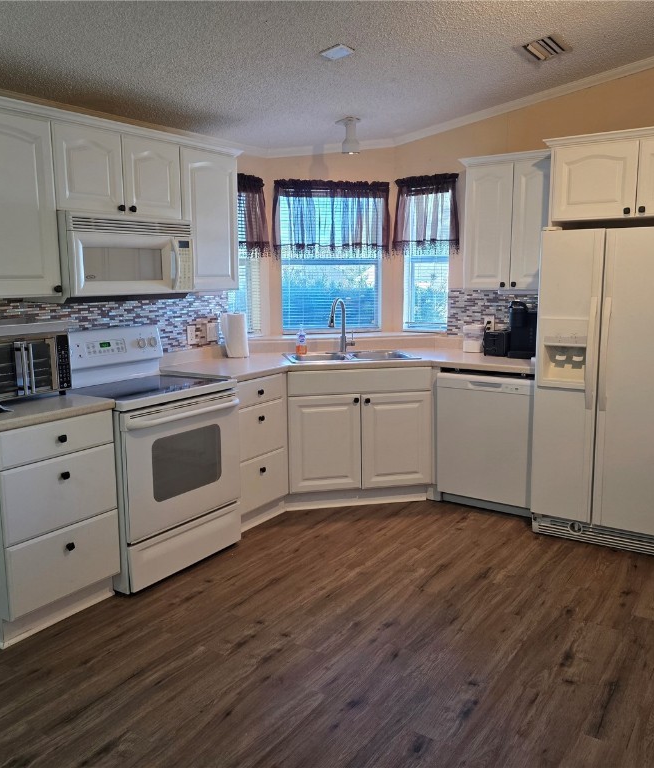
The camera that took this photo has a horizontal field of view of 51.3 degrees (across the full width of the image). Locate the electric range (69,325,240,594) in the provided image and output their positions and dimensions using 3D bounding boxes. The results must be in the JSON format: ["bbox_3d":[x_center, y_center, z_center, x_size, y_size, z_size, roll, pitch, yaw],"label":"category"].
[{"bbox_3d":[-0.941,0.317,3.521,0.645,1.180,0.775,5,10,33],"label":"electric range"}]

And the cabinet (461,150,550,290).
[{"bbox_3d":[1.197,-0.975,4.212,0.585,0.770,0.335,5,10,33],"label":"cabinet"}]

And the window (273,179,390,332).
[{"bbox_3d":[0.043,-0.890,4.837,0.800,1.055,0.120,-2,9,-9],"label":"window"}]

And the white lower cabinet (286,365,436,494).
[{"bbox_3d":[0.162,0.283,4.523,0.910,0.840,0.660,-2,9,-9],"label":"white lower cabinet"}]

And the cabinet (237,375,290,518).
[{"bbox_3d":[-0.604,0.361,4.064,0.625,0.840,0.460,5,10,33],"label":"cabinet"}]

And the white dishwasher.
[{"bbox_3d":[1.089,0.334,4.309,0.595,0.865,0.600,5,10,33],"label":"white dishwasher"}]

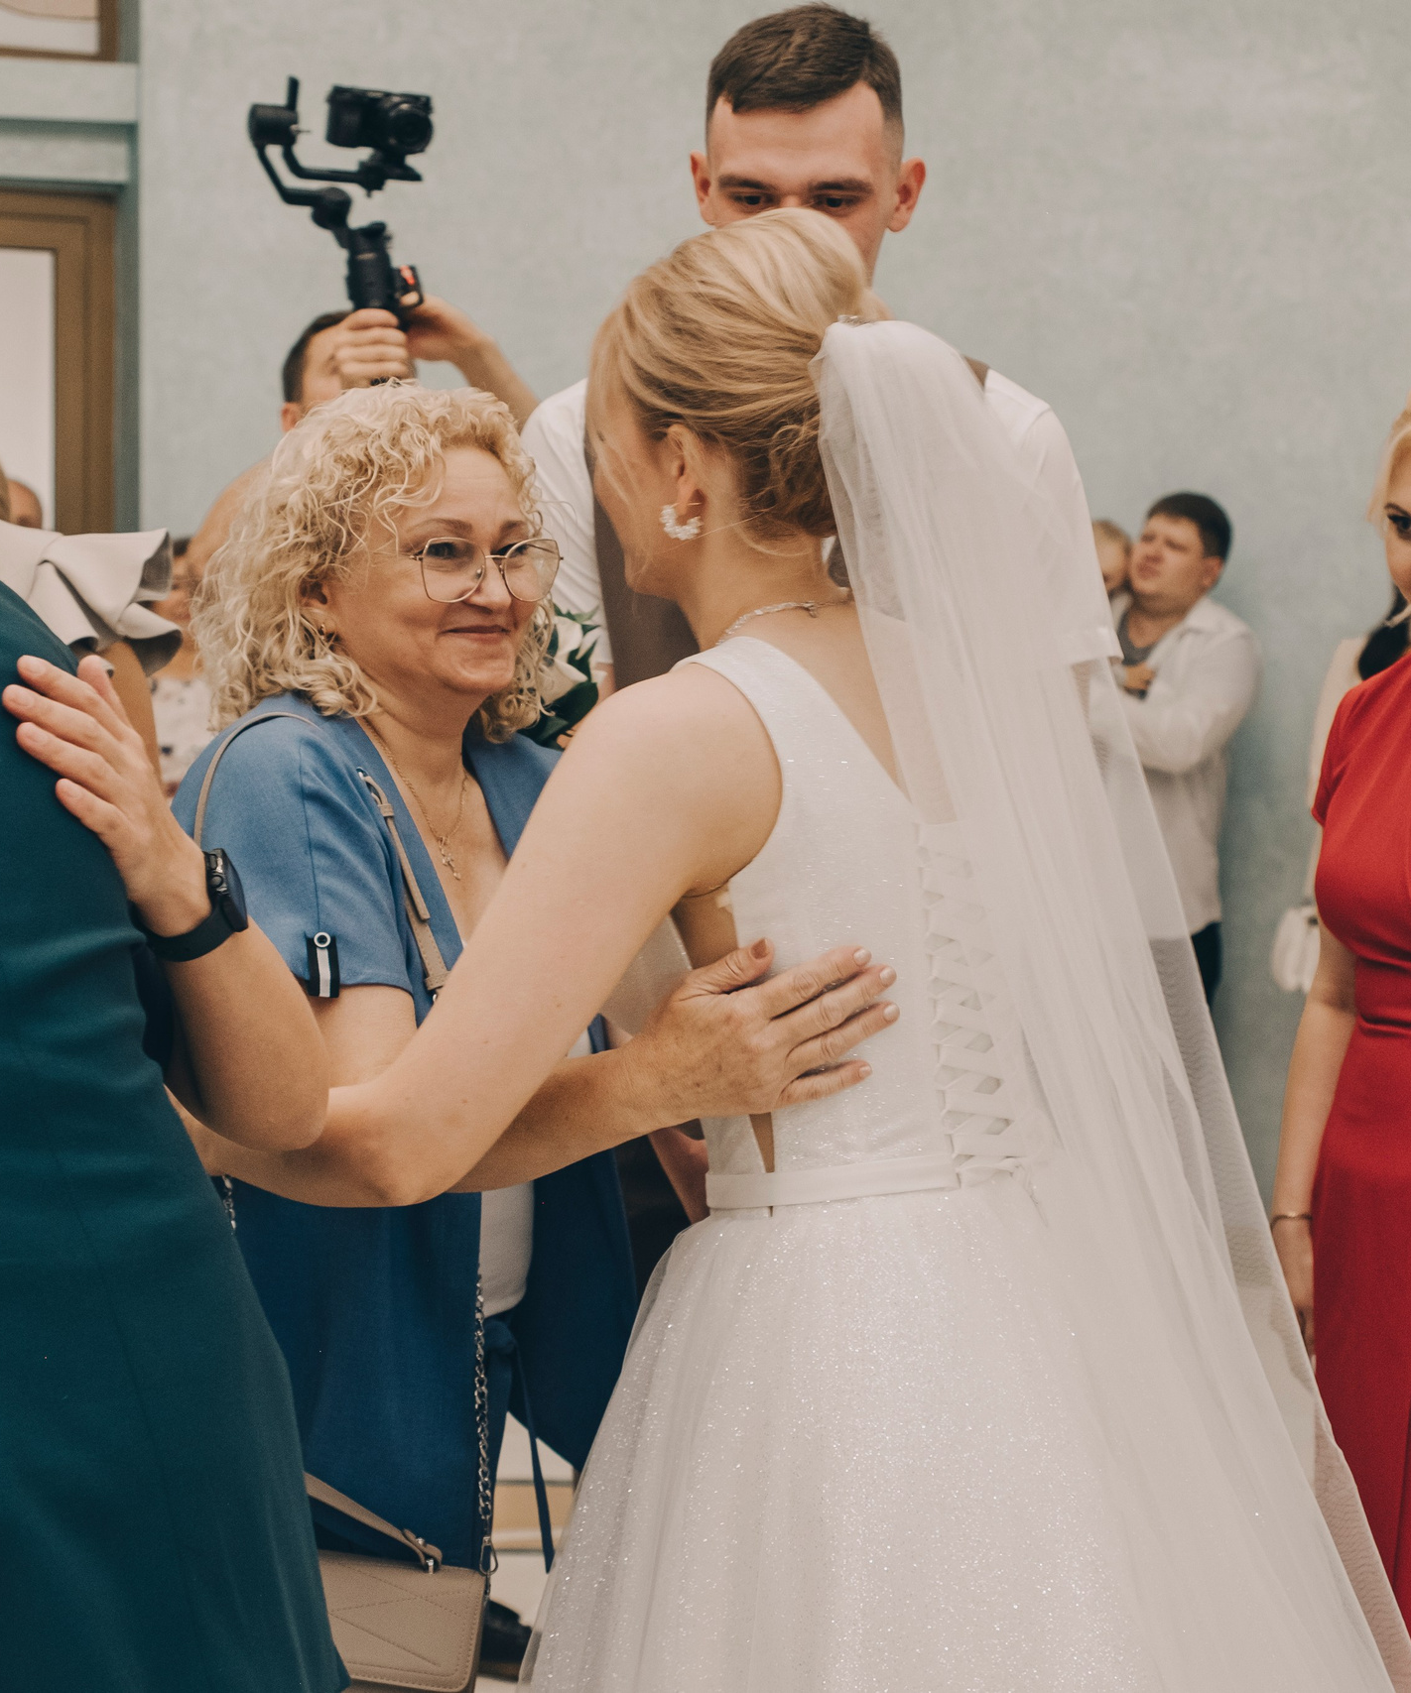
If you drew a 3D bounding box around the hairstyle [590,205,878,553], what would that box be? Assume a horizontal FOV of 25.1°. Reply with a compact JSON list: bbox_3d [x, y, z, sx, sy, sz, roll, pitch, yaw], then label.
[{"bbox_3d":[0.023,-0.313,2.120,0.205,0.225,0.175,2,3,37],"label":"hairstyle"}]

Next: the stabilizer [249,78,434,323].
[{"bbox_3d":[-0.440,-0.755,3.900,0.220,0.370,0.180,-8,3,-25],"label":"stabilizer"}]

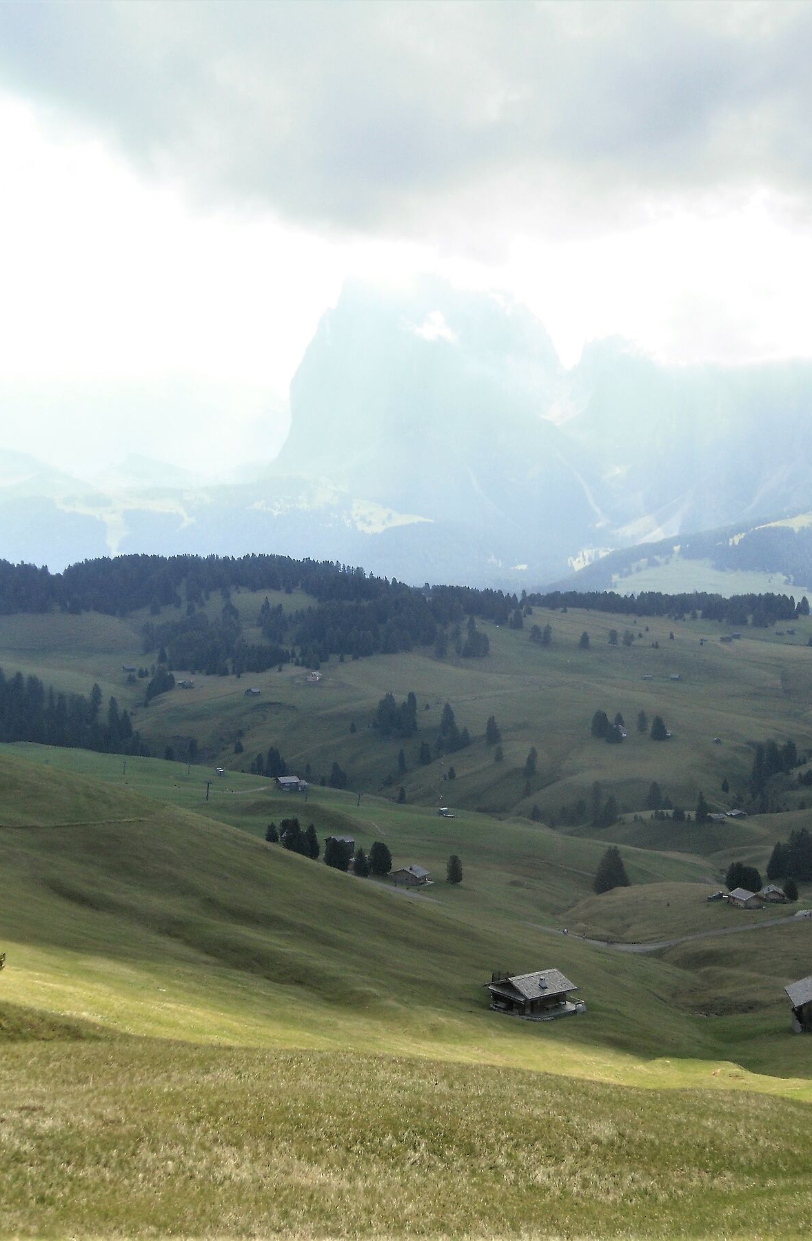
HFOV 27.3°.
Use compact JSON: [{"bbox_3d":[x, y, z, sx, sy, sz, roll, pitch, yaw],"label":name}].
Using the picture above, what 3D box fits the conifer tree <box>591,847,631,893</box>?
[{"bbox_3d":[69.413,84.257,565.000,12.000,16.200,12.000,0,1,0],"label":"conifer tree"}]

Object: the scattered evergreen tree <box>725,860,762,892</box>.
[{"bbox_3d":[108.693,83.241,540.000,12.000,10.600,9.500,0,1,0],"label":"scattered evergreen tree"}]

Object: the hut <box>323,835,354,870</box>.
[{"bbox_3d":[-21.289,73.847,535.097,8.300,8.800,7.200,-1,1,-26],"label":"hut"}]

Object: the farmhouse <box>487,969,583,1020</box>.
[{"bbox_3d":[17.055,49.227,221.894,8.880,4.595,9.102,-1,2,-39],"label":"farmhouse"}]

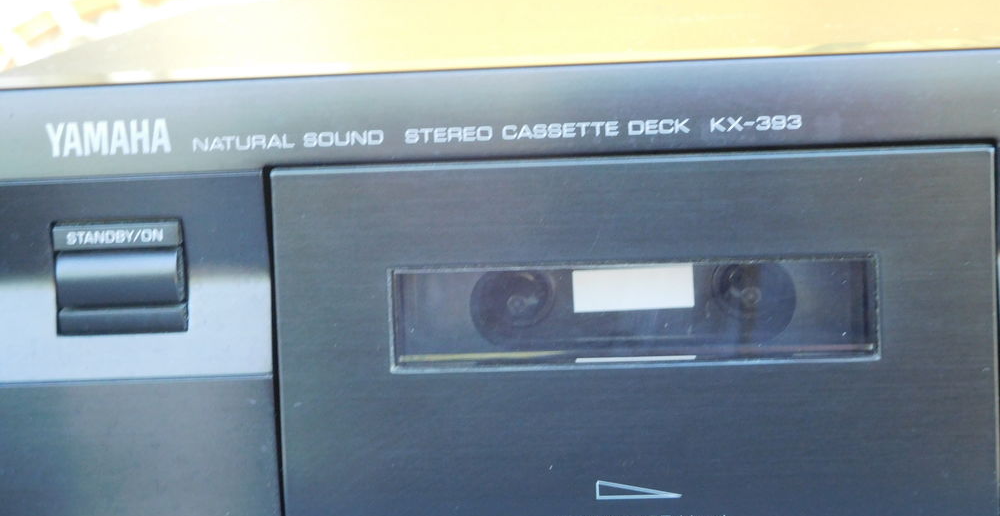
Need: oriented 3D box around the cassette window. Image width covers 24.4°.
[{"bbox_3d":[0.024,0.010,0.414,0.086,0.018,0.007,-2,10,4],"label":"cassette window"}]

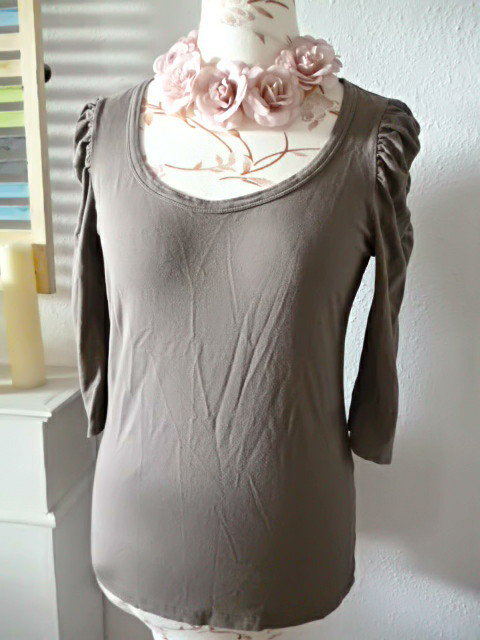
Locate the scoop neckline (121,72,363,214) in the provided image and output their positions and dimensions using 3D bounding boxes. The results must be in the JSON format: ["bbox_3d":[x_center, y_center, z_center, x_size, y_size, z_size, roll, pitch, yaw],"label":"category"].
[{"bbox_3d":[0.000,-0.205,0.605,0.265,0.172,0.120,2,9,8],"label":"scoop neckline"}]

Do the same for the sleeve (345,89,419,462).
[{"bbox_3d":[0.176,-0.048,0.645,0.088,0.445,0.125,3,7,7],"label":"sleeve"}]

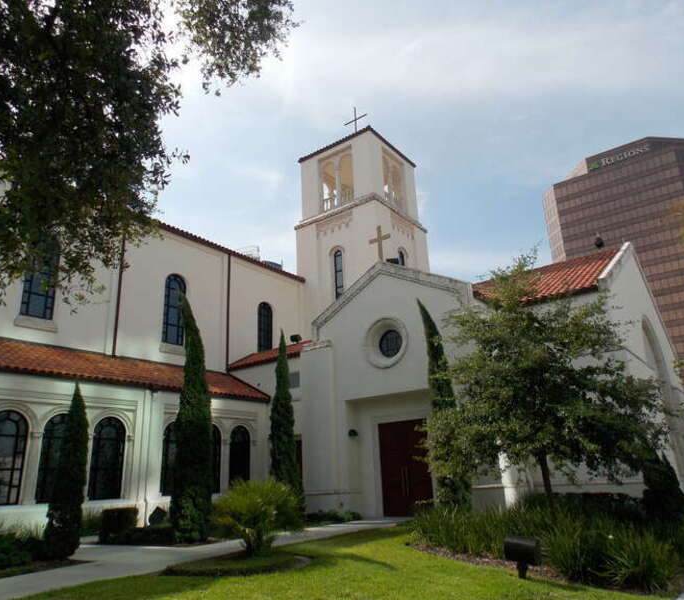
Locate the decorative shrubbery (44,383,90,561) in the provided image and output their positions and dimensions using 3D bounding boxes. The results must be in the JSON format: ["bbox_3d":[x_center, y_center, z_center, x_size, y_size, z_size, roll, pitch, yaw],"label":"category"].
[{"bbox_3d":[-6.749,4.167,13.855,0.900,4.120,0.900,-15,-22,34],"label":"decorative shrubbery"}]

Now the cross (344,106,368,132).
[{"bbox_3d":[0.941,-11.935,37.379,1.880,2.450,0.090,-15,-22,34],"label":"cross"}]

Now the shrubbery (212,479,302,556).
[{"bbox_3d":[-1.904,4.813,12.370,1.900,1.580,1.950,-2,-18,-1],"label":"shrubbery"}]

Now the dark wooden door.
[{"bbox_3d":[2.162,5.731,18.922,1.920,3.120,0.130,-15,-22,34],"label":"dark wooden door"}]

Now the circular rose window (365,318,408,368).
[{"bbox_3d":[1.654,1.531,19.553,1.760,1.770,0.300,-15,-22,34],"label":"circular rose window"}]

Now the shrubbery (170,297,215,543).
[{"bbox_3d":[-4.564,3.532,17.367,1.100,7.320,1.150,-2,-18,-1],"label":"shrubbery"}]

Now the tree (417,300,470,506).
[{"bbox_3d":[3.035,3.129,16.802,1.100,6.800,1.050,-15,-22,34],"label":"tree"}]

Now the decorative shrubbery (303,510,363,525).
[{"bbox_3d":[-0.316,7.902,20.402,2.600,0.460,0.800,-15,-22,34],"label":"decorative shrubbery"}]

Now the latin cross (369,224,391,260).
[{"bbox_3d":[1.475,-2.159,20.991,0.970,1.470,0.130,-15,-22,34],"label":"latin cross"}]

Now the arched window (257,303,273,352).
[{"bbox_3d":[-4.333,1.561,31.408,0.250,2.990,1.200,-15,-22,34],"label":"arched window"}]

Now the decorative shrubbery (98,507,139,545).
[{"bbox_3d":[-6.459,6.461,15.986,0.850,0.960,0.850,-15,-22,34],"label":"decorative shrubbery"}]

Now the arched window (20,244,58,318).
[{"bbox_3d":[-11.075,-0.927,20.559,0.180,3.250,1.150,-15,-22,34],"label":"arched window"}]

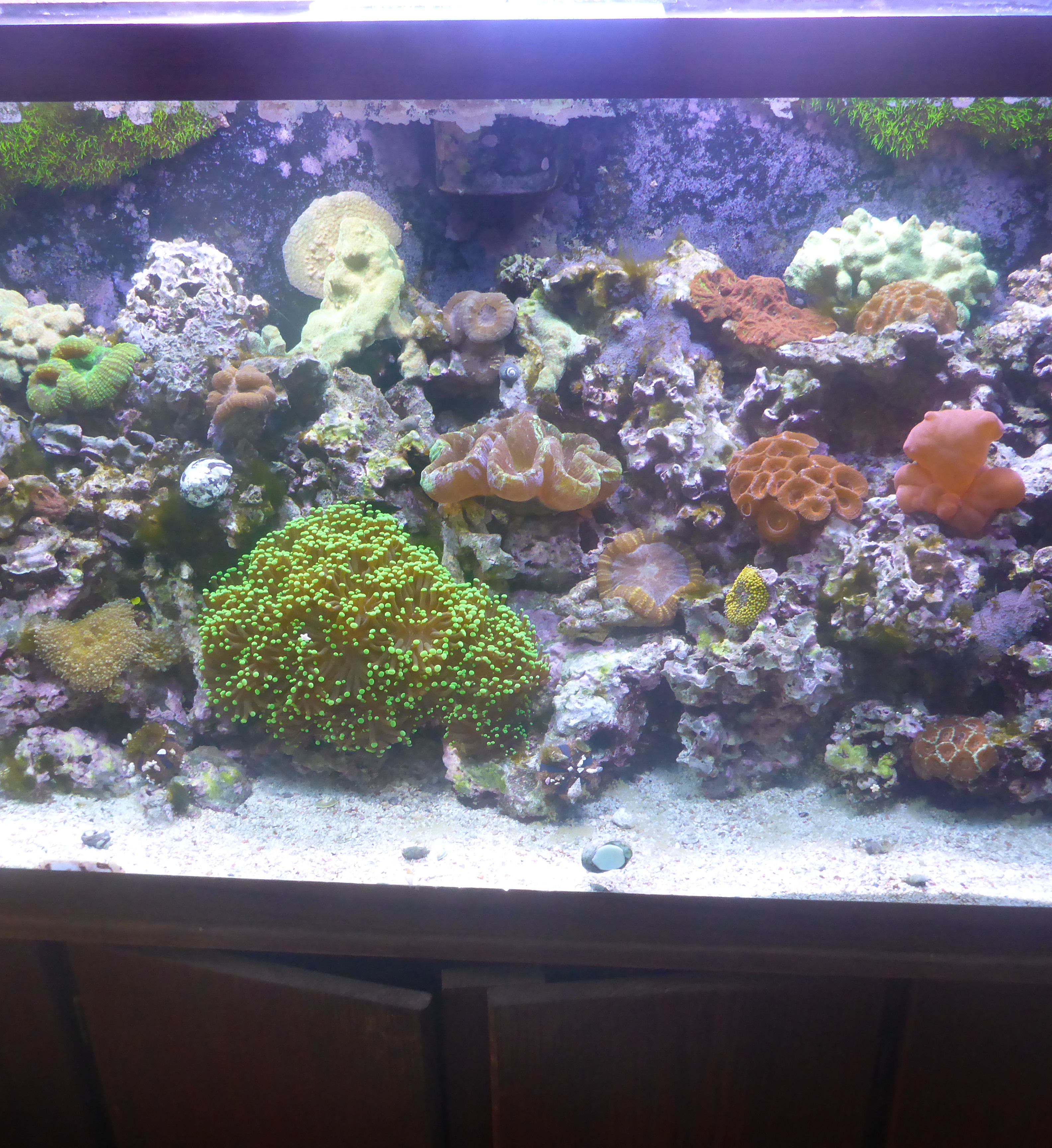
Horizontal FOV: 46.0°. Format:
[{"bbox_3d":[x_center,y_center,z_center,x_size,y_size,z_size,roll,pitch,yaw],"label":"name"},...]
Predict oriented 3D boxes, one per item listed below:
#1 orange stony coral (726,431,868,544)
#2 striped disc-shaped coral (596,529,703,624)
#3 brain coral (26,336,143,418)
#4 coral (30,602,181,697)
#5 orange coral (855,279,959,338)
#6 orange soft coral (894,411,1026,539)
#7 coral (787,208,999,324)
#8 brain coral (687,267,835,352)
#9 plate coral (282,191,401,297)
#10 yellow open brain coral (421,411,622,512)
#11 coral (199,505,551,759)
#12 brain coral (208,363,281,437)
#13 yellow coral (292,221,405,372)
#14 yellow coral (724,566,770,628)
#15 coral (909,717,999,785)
[{"bbox_3d":[0.196,-0.063,0.902,0.100,0.078,0.065,1,27,4],"label":"orange stony coral"},{"bbox_3d":[0.092,0.002,0.917,0.078,0.073,0.050,1,26,4],"label":"striped disc-shaped coral"},{"bbox_3d":[-0.333,-0.149,0.936,0.079,0.055,0.068,1,27,4],"label":"brain coral"},{"bbox_3d":[-0.324,0.058,0.955,0.115,0.073,0.070,1,26,4],"label":"coral"},{"bbox_3d":[0.284,-0.199,0.928,0.075,0.041,0.065,1,26,4],"label":"orange coral"},{"bbox_3d":[0.310,-0.072,0.889,0.083,0.088,0.072,1,27,4],"label":"orange soft coral"},{"bbox_3d":[0.262,-0.225,0.897,0.145,0.072,0.110,0,26,4],"label":"coral"},{"bbox_3d":[0.169,-0.191,0.896,0.104,0.055,0.075,1,27,4],"label":"brain coral"},{"bbox_3d":[-0.138,-0.246,0.930,0.093,0.088,0.040,1,26,4],"label":"plate coral"},{"bbox_3d":[-0.003,-0.084,0.919,0.149,0.068,0.095,1,26,4],"label":"yellow open brain coral"},{"bbox_3d":[-0.116,0.042,0.953,0.267,0.189,0.170,1,26,4],"label":"coral"},{"bbox_3d":[-0.209,-0.129,0.915,0.049,0.048,0.048,1,27,4],"label":"brain coral"},{"bbox_3d":[-0.132,-0.209,0.915,0.084,0.098,0.070,1,26,4],"label":"yellow coral"},{"bbox_3d":[0.160,0.017,0.897,0.032,0.048,0.025,1,26,4],"label":"yellow coral"},{"bbox_3d":[0.312,0.128,0.903,0.058,0.045,0.045,1,26,4],"label":"coral"}]

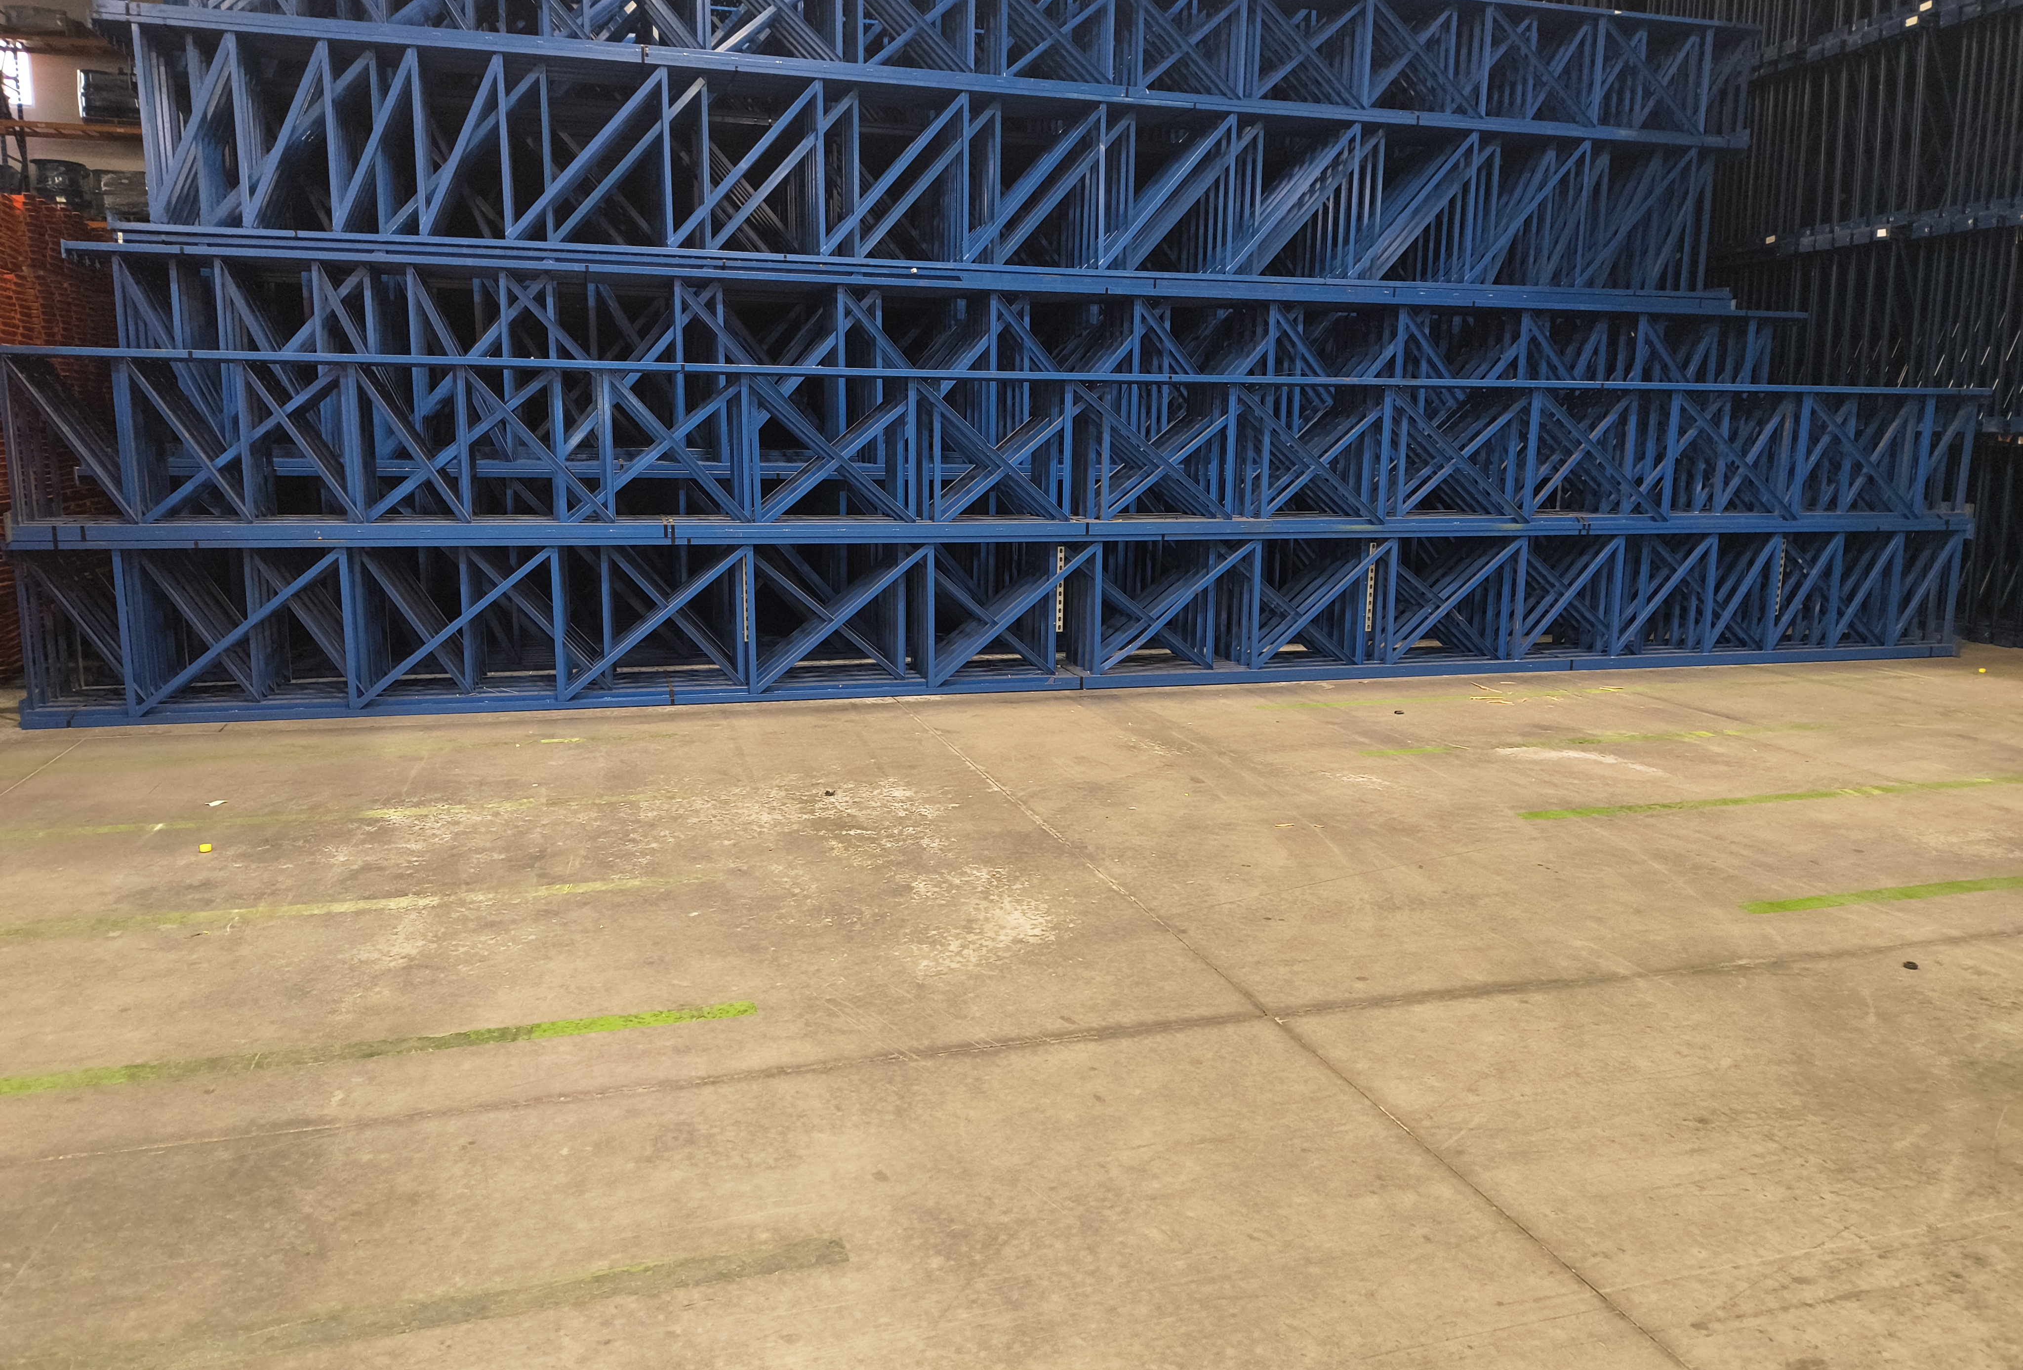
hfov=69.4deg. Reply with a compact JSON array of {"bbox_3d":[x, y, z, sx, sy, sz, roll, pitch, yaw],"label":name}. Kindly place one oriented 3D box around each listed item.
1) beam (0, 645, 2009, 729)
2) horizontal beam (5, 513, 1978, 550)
[{"bbox_3d":[0.950,-0.043,8.913,12.197,0.082,0.100,-2,10,-16],"label":"beam"},{"bbox_3d":[0.980,-0.932,8.779,12.175,0.110,0.110,-2,10,-16],"label":"horizontal beam"}]

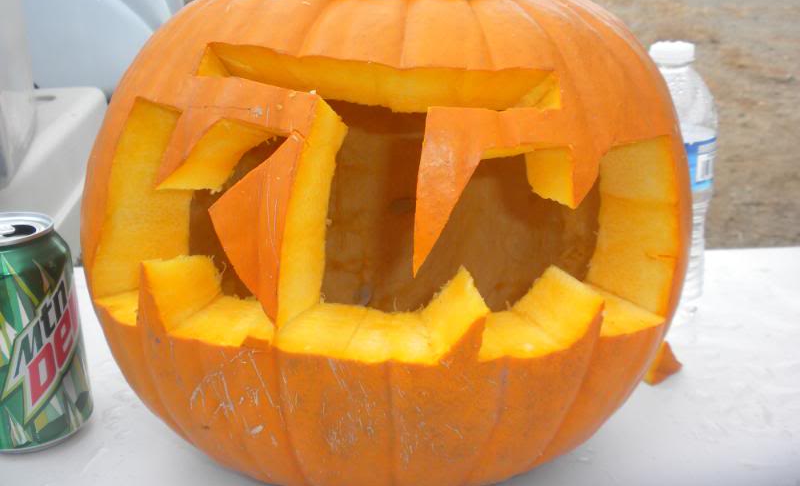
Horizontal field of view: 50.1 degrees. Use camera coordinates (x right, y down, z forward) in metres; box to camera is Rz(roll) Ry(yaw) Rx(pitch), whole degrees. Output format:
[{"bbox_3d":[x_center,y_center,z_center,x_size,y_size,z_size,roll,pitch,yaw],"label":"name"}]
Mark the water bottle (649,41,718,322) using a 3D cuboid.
[{"bbox_3d":[0.194,-0.048,0.627,0.065,0.197,0.065,2,19,10],"label":"water bottle"}]

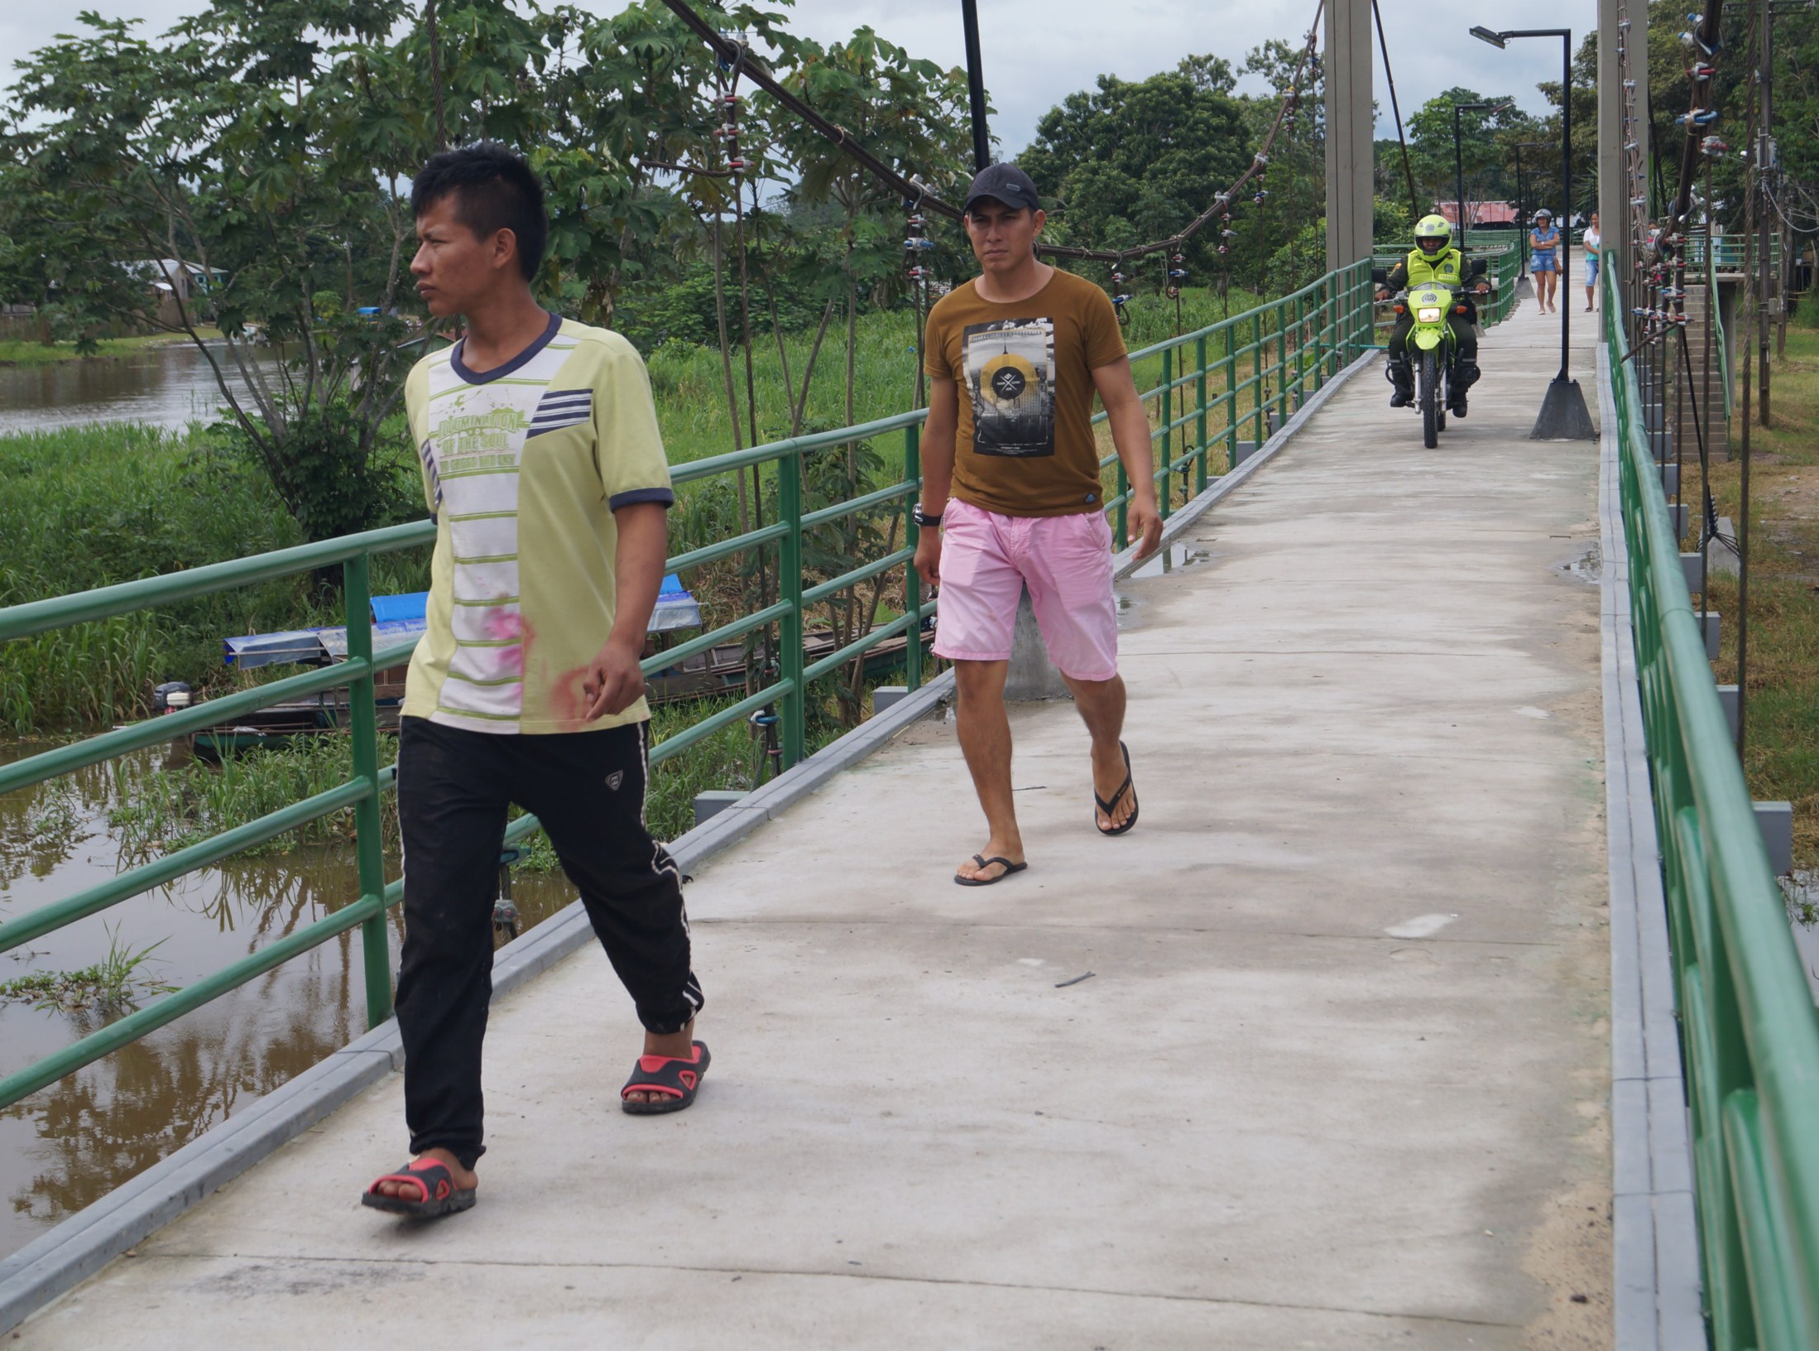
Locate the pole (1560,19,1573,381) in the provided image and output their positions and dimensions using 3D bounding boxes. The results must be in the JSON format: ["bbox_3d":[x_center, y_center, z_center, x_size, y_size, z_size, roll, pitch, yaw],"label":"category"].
[{"bbox_3d":[4.575,-3.261,20.419,0.055,2.424,0.055,-2,9,0],"label":"pole"}]

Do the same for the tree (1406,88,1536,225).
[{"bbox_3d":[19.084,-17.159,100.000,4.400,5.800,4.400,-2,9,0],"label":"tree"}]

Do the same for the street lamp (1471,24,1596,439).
[{"bbox_3d":[4.447,-3.157,20.900,0.880,2.980,0.450,0,8,13],"label":"street lamp"}]

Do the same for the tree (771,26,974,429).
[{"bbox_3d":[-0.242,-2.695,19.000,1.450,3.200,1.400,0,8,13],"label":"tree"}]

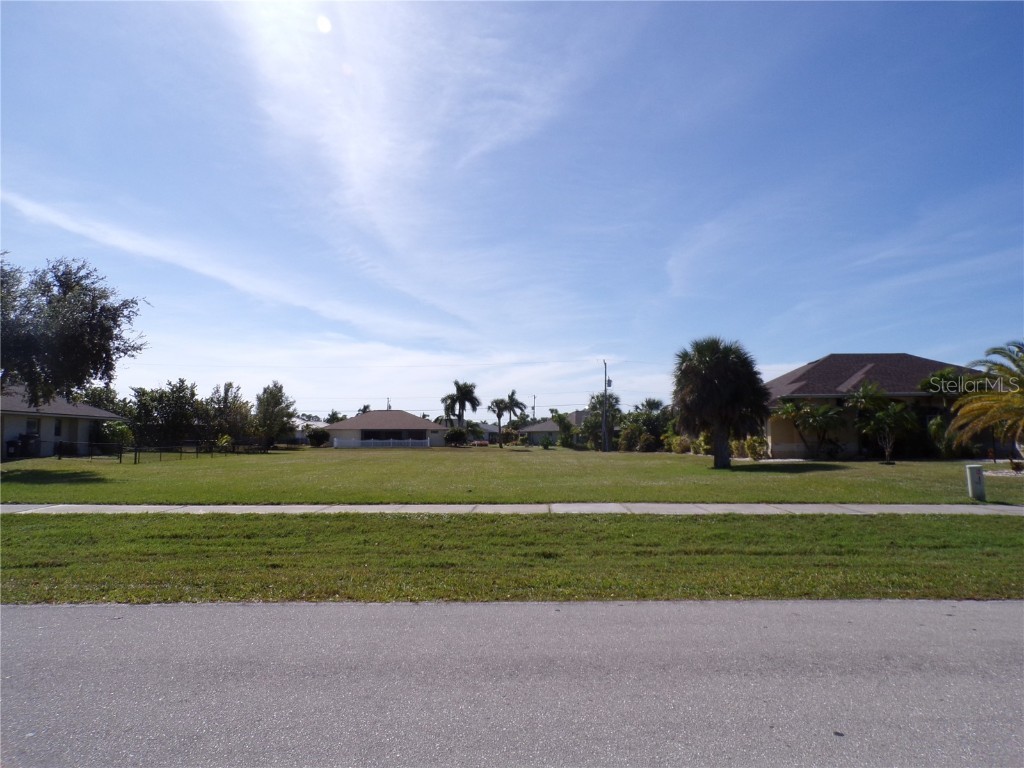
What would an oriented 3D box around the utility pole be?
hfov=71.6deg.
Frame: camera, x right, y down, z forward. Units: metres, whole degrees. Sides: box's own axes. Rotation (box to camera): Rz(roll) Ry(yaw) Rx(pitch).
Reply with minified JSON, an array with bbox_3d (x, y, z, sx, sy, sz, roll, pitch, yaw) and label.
[{"bbox_3d":[9.002,2.125,68.033,0.320,8.700,0.320,0,-4,2],"label":"utility pole"}]

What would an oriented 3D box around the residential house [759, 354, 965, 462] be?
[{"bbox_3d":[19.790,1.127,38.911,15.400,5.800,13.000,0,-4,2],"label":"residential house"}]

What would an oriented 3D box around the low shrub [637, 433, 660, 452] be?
[{"bbox_3d":[12.230,5.246,63.786,1.950,1.680,1.950,0,-4,2],"label":"low shrub"}]

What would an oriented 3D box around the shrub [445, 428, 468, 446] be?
[{"bbox_3d":[-7.100,6.887,90.739,3.000,2.270,3.000,0,-4,2],"label":"shrub"}]

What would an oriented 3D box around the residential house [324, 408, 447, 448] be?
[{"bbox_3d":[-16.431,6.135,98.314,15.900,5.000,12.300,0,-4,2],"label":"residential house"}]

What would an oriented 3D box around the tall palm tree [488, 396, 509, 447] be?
[{"bbox_3d":[-1.516,4.734,85.887,2.600,6.090,2.600,0,-4,2],"label":"tall palm tree"}]

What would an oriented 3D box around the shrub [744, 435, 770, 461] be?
[{"bbox_3d":[11.725,3.064,33.866,1.250,1.160,1.250,0,-4,2],"label":"shrub"}]

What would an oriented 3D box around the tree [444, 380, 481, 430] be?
[{"bbox_3d":[-7.131,4.226,102.974,5.000,9.500,5.000,0,-4,2],"label":"tree"}]

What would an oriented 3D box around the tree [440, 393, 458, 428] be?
[{"bbox_3d":[-9.260,5.271,104.900,3.200,7.750,3.200,0,-4,2],"label":"tree"}]

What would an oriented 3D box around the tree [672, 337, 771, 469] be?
[{"bbox_3d":[8.416,0.730,28.325,3.850,5.250,3.850,0,-4,2],"label":"tree"}]

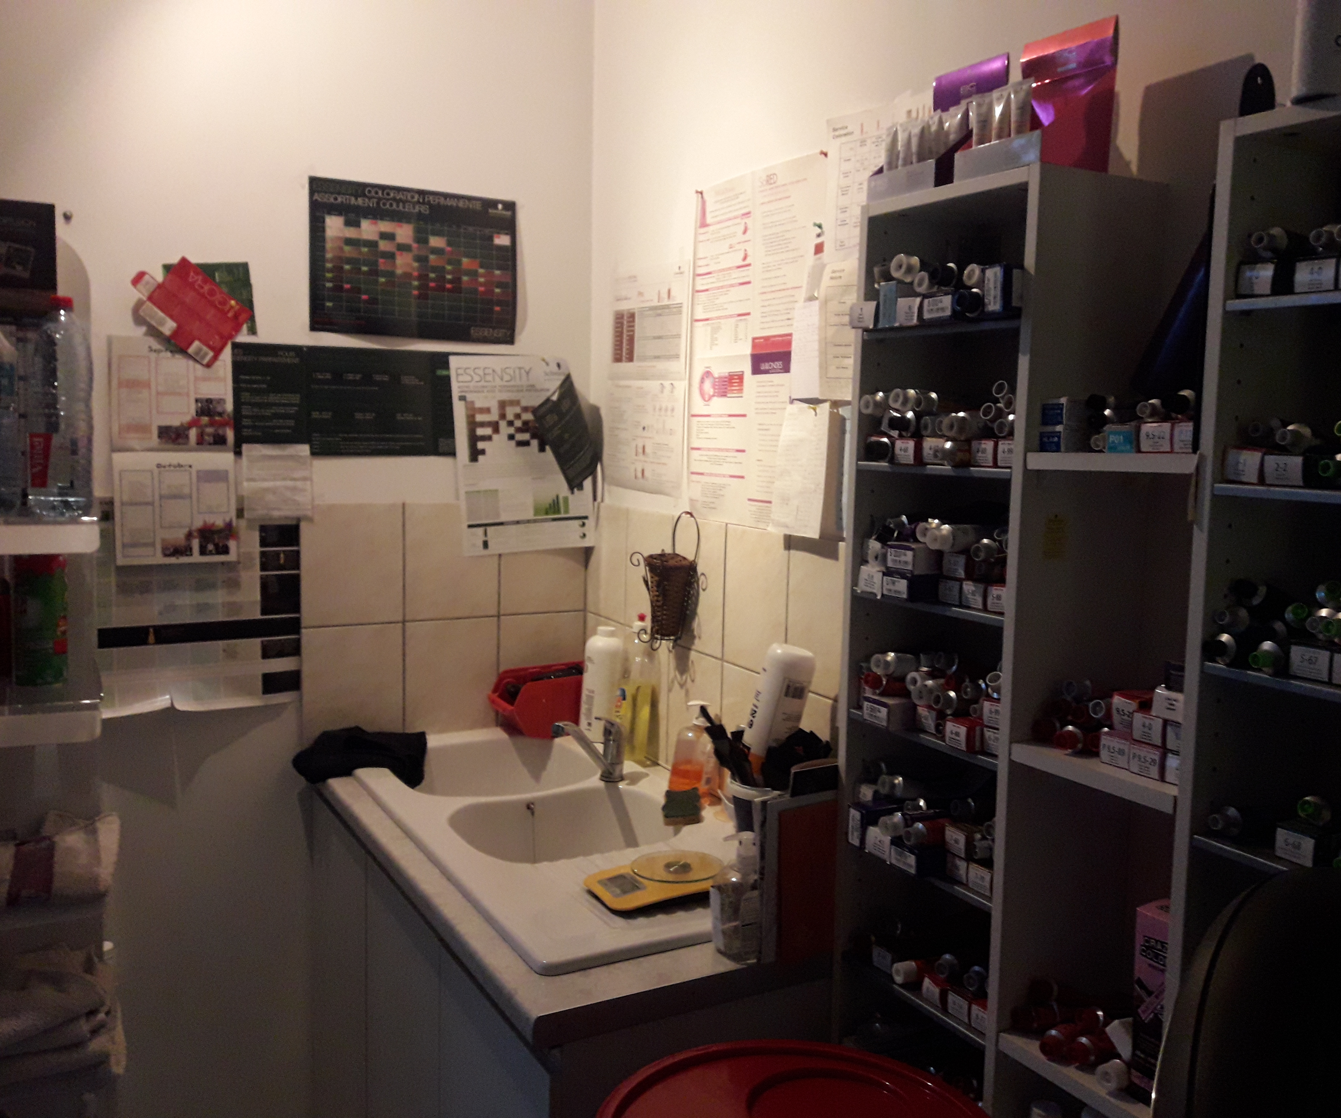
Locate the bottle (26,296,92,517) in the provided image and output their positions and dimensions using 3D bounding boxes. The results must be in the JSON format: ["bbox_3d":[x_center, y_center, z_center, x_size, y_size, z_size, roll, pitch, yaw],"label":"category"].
[{"bbox_3d":[-0.911,-0.226,1.793,0.084,0.322,0.084,-2,7,-27],"label":"bottle"}]

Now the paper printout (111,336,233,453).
[{"bbox_3d":[-0.923,-0.304,2.241,0.212,0.205,0.008,-2,7,-27],"label":"paper printout"}]

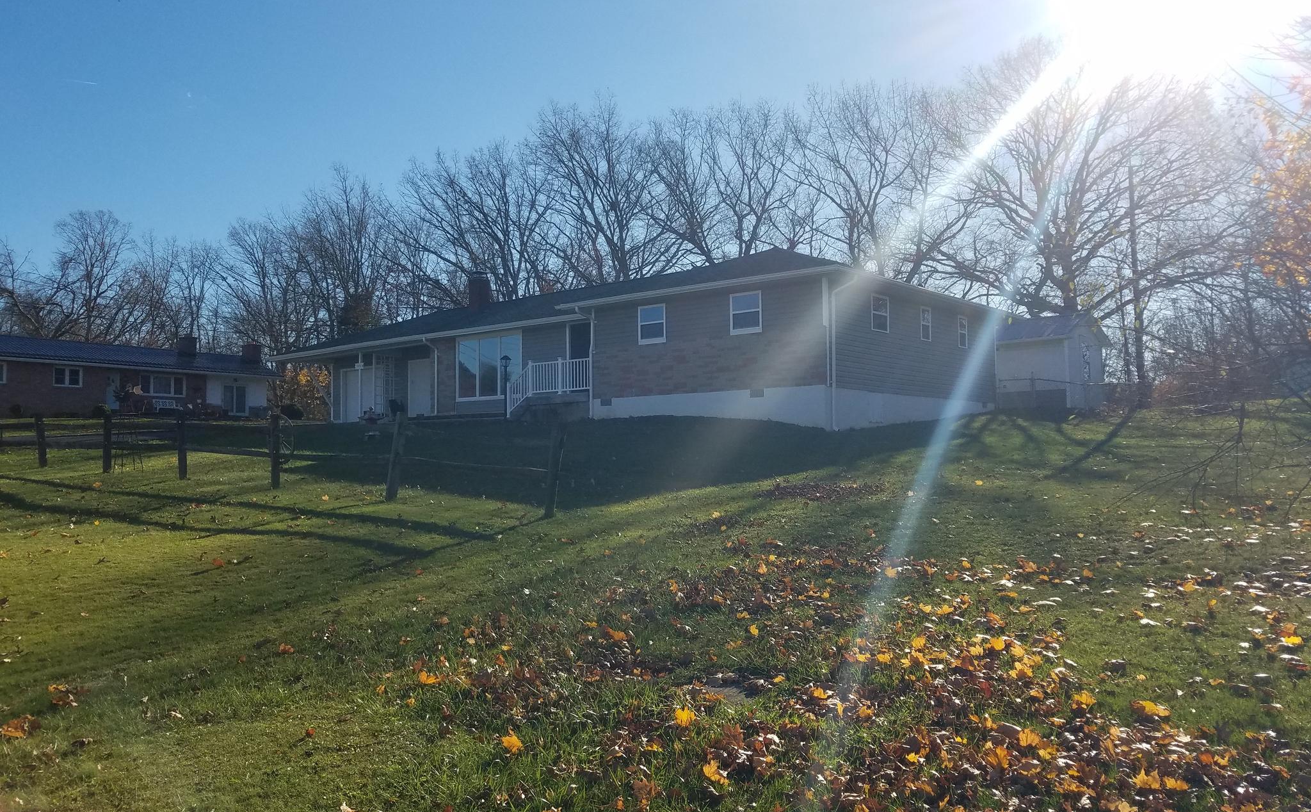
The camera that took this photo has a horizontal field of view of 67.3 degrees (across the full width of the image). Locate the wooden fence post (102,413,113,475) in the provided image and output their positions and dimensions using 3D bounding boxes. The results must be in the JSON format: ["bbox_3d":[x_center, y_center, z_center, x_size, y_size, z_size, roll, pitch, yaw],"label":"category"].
[{"bbox_3d":[-9.073,0.618,16.305,0.110,1.000,0.110,-3,-4,38],"label":"wooden fence post"}]

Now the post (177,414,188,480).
[{"bbox_3d":[-7.076,0.604,14.726,0.110,0.981,0.110,-4,-2,38],"label":"post"}]

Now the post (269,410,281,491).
[{"bbox_3d":[-5.085,0.595,13.159,0.110,1.013,0.110,-4,-3,38],"label":"post"}]

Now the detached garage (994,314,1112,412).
[{"bbox_3d":[12.781,-1.402,34.925,5.200,3.300,4.300,-3,-4,41],"label":"detached garage"}]

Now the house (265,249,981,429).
[{"bbox_3d":[-2.849,-1.832,34.700,27.798,6.184,11.197,-3,-4,41],"label":"house"}]

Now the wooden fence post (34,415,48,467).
[{"bbox_3d":[-11.135,0.650,17.850,0.110,0.951,0.110,-5,0,38],"label":"wooden fence post"}]

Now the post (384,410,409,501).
[{"bbox_3d":[-3.052,0.596,11.610,0.130,1.054,0.110,2,-6,38],"label":"post"}]

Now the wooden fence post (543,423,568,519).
[{"bbox_3d":[-1.020,0.648,10.029,0.110,0.976,0.110,2,-4,38],"label":"wooden fence post"}]

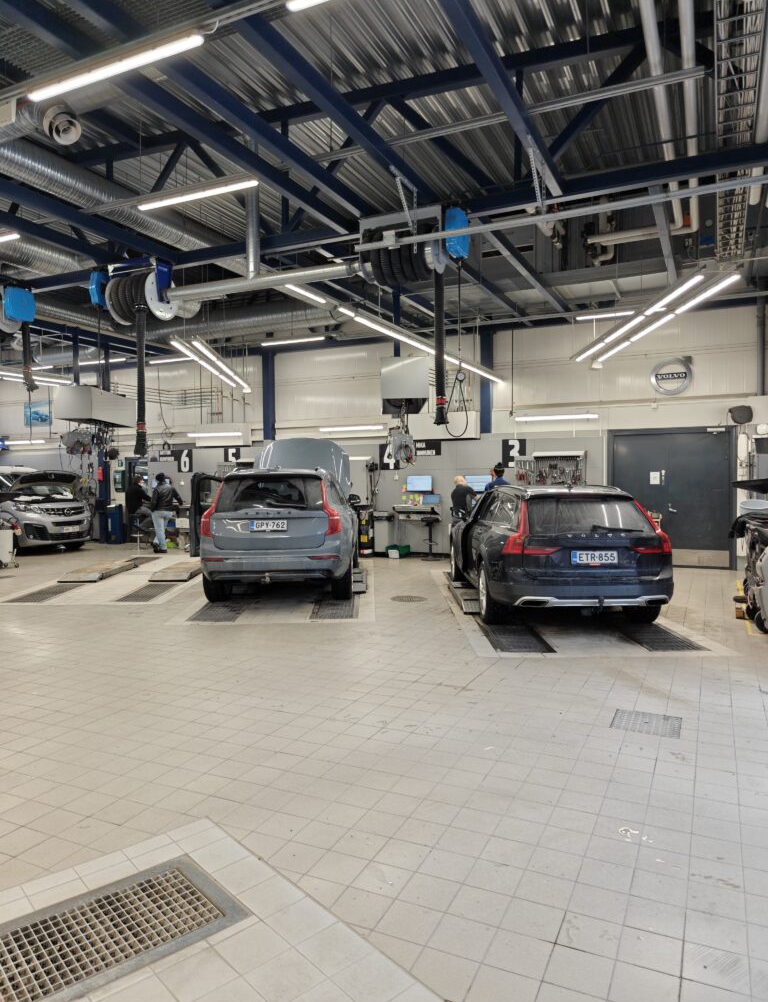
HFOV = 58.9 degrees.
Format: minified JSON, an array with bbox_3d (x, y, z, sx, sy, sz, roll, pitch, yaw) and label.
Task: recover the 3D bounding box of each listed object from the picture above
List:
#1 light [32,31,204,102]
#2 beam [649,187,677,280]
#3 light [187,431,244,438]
[{"bbox_3d":[-1.799,-2.932,4.559,1.570,0.100,0.110,1,2,25],"label":"light"},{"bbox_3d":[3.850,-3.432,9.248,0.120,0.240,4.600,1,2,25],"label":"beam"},{"bbox_3d":[-3.829,-1.508,15.383,1.540,0.100,0.100,0,2,26],"label":"light"}]

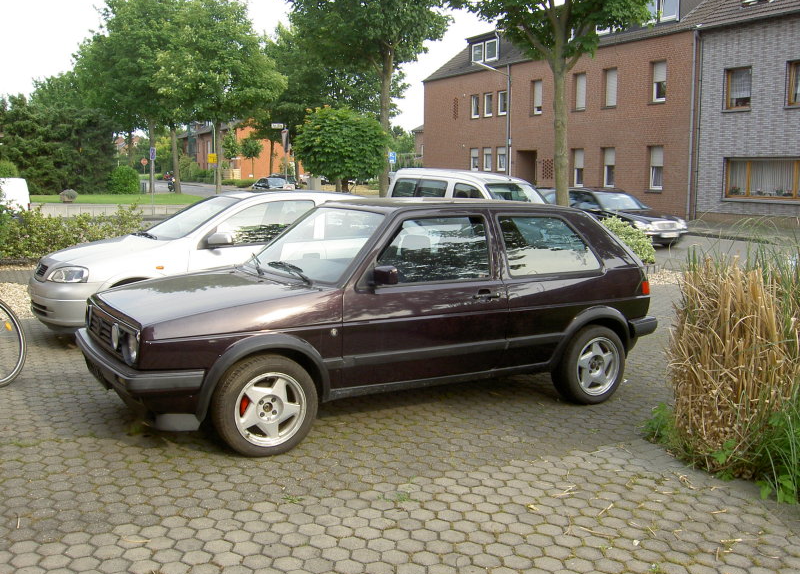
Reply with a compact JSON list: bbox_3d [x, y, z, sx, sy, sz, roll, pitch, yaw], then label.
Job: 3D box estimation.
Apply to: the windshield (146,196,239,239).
[{"bbox_3d":[-2.242,-0.770,8.463,0.830,0.160,1.350,-35,22,-20],"label":"windshield"}]

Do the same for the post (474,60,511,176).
[{"bbox_3d":[3.909,-6.302,32.488,2.000,6.450,0.250,-4,9,-28],"label":"post"}]

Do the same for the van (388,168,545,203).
[{"bbox_3d":[1.680,-1.628,17.043,1.710,1.810,4.080,-7,11,-40],"label":"van"}]

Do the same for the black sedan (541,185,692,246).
[{"bbox_3d":[5.282,-1.887,20.643,1.770,1.430,4.600,-5,10,-30],"label":"black sedan"}]

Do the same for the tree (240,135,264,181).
[{"bbox_3d":[-12.242,-10.179,64.204,1.950,4.320,1.950,0,8,0],"label":"tree"}]

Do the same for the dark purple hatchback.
[{"bbox_3d":[-0.060,0.100,5.630,3.990,1.420,1.710,-4,9,-30],"label":"dark purple hatchback"}]

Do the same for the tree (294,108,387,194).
[{"bbox_3d":[-1.936,-3.961,25.698,3.150,3.865,3.150,0,8,0],"label":"tree"}]

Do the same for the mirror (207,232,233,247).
[{"bbox_3d":[-1.767,-0.465,7.691,0.180,0.155,0.220,-4,9,-28],"label":"mirror"}]

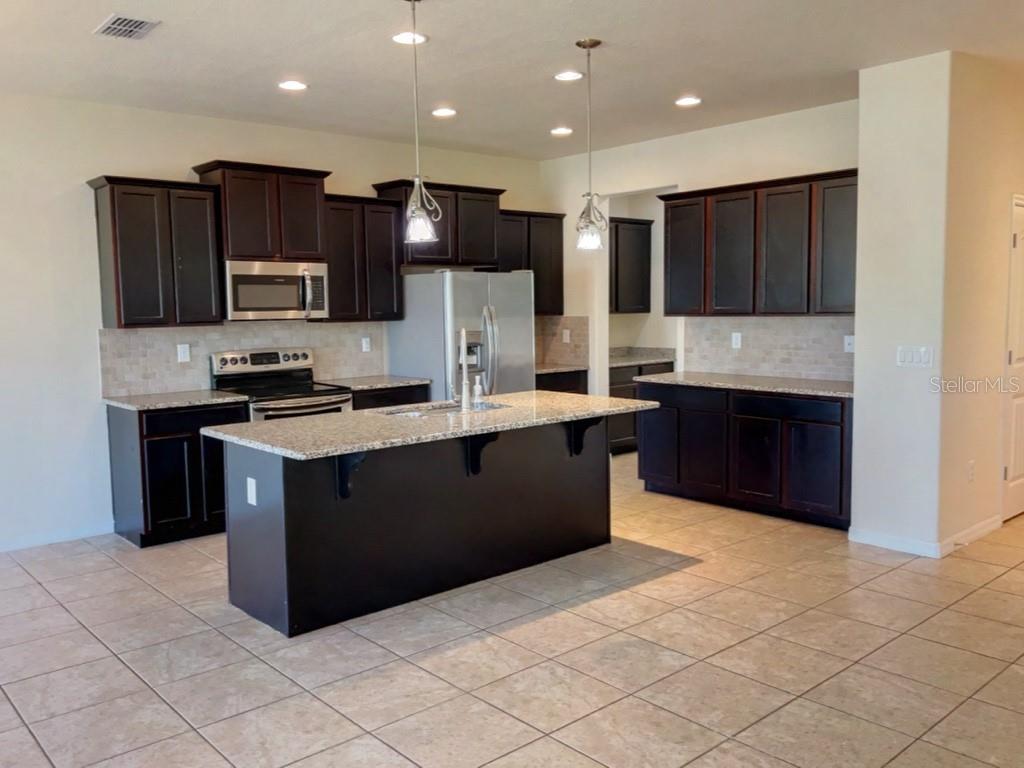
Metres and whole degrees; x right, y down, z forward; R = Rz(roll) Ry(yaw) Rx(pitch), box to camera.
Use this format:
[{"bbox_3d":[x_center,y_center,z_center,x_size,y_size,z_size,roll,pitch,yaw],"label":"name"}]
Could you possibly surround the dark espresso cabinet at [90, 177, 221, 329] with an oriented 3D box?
[{"bbox_3d":[-2.306,-0.833,5.601,0.725,0.923,0.360,-5,7,-42],"label":"dark espresso cabinet"}]

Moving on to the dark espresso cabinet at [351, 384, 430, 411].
[{"bbox_3d":[-1.123,0.451,6.740,0.707,0.873,0.620,-6,7,-41],"label":"dark espresso cabinet"}]

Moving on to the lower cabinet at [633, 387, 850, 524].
[{"bbox_3d":[1.807,0.455,6.333,0.585,0.885,1.780,-5,7,-42],"label":"lower cabinet"}]

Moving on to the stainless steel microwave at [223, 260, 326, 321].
[{"bbox_3d":[-1.727,-0.658,6.085,0.755,0.395,0.420,-5,7,-42],"label":"stainless steel microwave"}]

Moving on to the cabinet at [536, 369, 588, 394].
[{"bbox_3d":[0.221,0.336,7.806,0.800,0.890,0.620,-5,7,-42],"label":"cabinet"}]

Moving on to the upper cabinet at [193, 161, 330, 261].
[{"bbox_3d":[-1.734,-1.185,6.056,0.860,0.640,0.410,-5,7,-42],"label":"upper cabinet"}]

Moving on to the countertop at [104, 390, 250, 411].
[{"bbox_3d":[-2.232,0.111,5.701,0.725,0.040,0.648,-6,7,-41],"label":"countertop"}]

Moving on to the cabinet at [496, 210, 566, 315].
[{"bbox_3d":[0.082,-1.083,7.867,0.820,0.923,0.365,-6,7,-41],"label":"cabinet"}]

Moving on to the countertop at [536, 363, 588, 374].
[{"bbox_3d":[0.199,-0.130,7.858,0.800,0.040,0.648,-6,7,-41],"label":"countertop"}]

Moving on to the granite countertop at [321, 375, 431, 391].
[{"bbox_3d":[-1.114,0.000,6.693,0.724,0.040,0.648,-6,7,-41],"label":"granite countertop"}]

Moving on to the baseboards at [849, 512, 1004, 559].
[{"bbox_3d":[2.676,0.917,5.511,1.035,0.095,0.555,-5,7,-42],"label":"baseboards"}]

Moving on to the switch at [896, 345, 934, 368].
[{"bbox_3d":[2.319,-0.152,4.935,0.010,0.117,0.206,-6,7,-41],"label":"switch"}]

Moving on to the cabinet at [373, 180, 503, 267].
[{"bbox_3d":[-0.567,-1.298,7.103,1.075,0.637,0.410,-5,7,-42],"label":"cabinet"}]

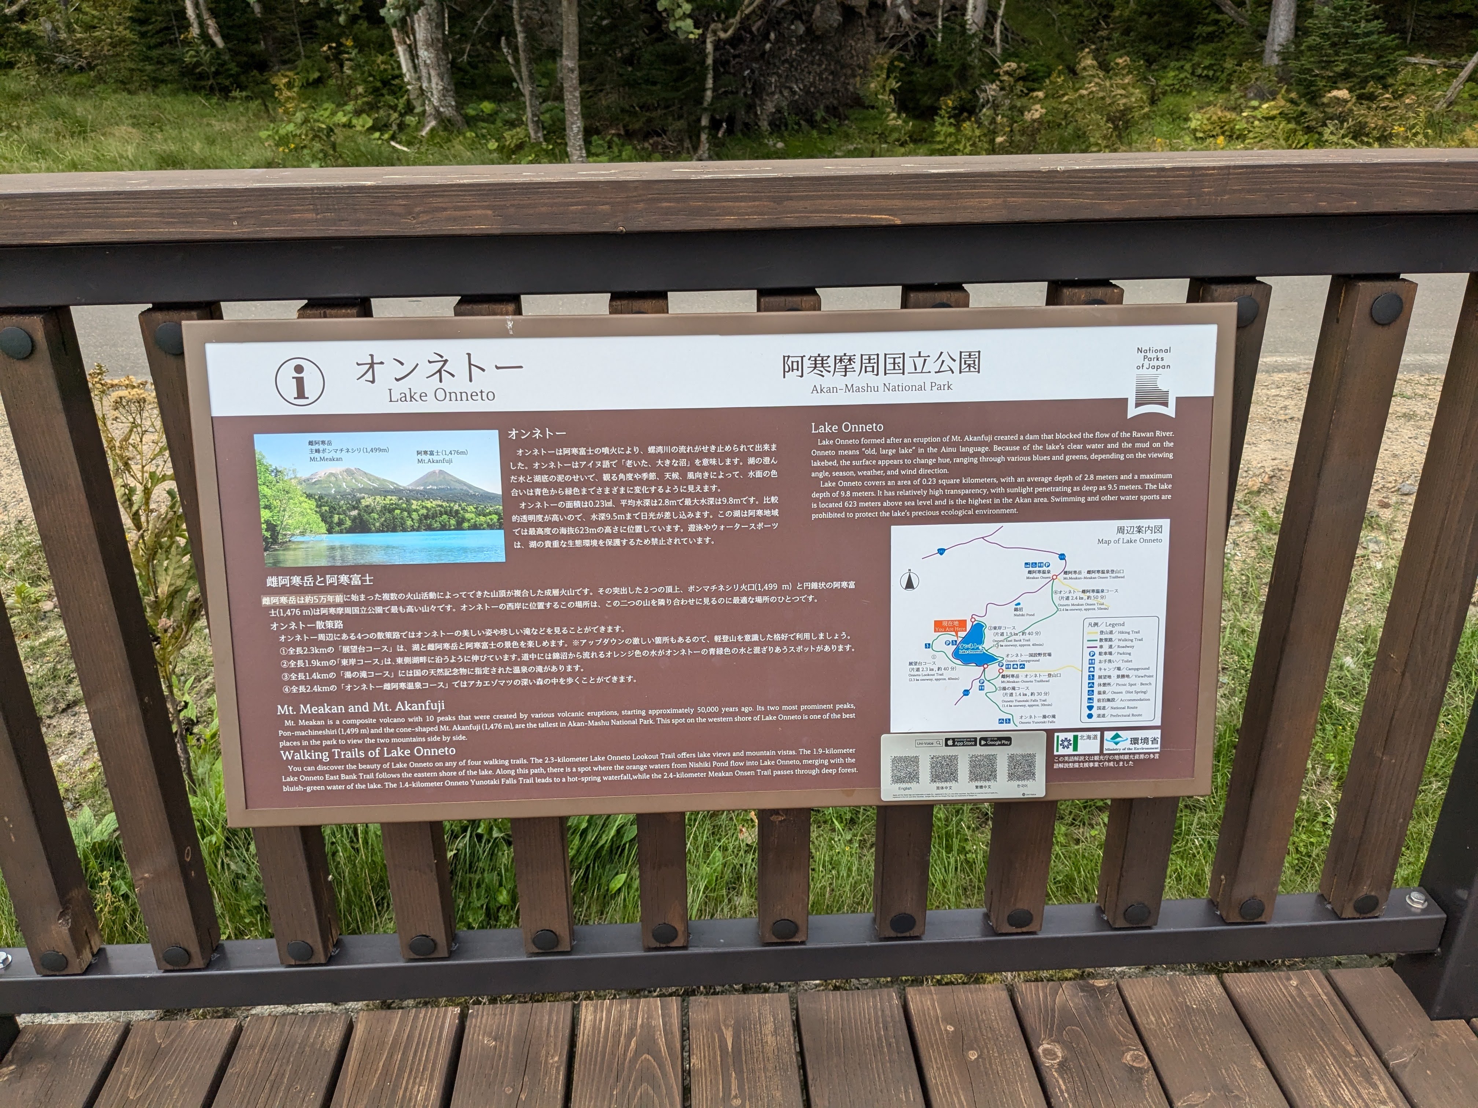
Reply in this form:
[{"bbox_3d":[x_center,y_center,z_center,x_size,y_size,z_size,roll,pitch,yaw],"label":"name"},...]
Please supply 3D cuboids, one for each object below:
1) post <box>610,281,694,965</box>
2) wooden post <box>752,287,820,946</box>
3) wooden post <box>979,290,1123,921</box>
[{"bbox_3d":[-0.096,0.113,1.317,0.059,0.818,0.058,-2,24,-2],"label":"post"},{"bbox_3d":[0.054,0.109,1.323,0.059,0.818,0.058,-2,24,-2],"label":"wooden post"},{"bbox_3d":[0.353,0.100,1.336,0.059,0.818,0.058,-2,24,-2],"label":"wooden post"}]

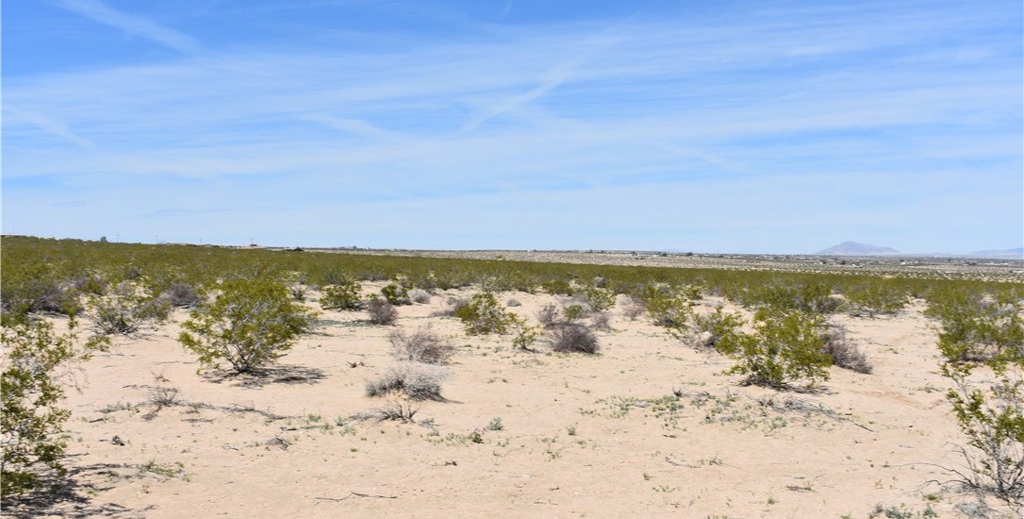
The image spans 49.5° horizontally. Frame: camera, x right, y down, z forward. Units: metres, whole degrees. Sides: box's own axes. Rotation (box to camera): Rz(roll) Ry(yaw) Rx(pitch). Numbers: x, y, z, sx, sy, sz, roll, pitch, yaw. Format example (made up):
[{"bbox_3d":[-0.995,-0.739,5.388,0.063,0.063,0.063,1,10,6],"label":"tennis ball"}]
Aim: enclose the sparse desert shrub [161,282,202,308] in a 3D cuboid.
[{"bbox_3d":[-9.306,1.007,31.244,1.183,0.662,1.005,0,0,0],"label":"sparse desert shrub"}]

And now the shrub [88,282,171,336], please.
[{"bbox_3d":[-7.071,0.923,20.481,1.495,0.923,1.346,1,0,0],"label":"shrub"}]

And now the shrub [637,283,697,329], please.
[{"bbox_3d":[4.023,1.226,28.792,1.479,1.103,1.331,1,0,0],"label":"shrub"}]

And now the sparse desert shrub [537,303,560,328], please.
[{"bbox_3d":[0.817,1.212,24.436,0.507,0.529,0.481,0,0,0],"label":"sparse desert shrub"}]

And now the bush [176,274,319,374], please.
[{"bbox_3d":[-3.568,0.863,14.957,1.820,1.241,1.638,0,0,0],"label":"bush"}]

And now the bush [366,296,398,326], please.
[{"bbox_3d":[-2.893,1.145,24.896,0.696,0.583,0.661,0,0,0],"label":"bush"}]

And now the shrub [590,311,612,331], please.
[{"bbox_3d":[2.165,1.474,26.690,0.505,0.445,0.455,1,0,0],"label":"shrub"}]

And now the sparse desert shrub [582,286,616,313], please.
[{"bbox_3d":[2.496,1.121,31.077,0.868,0.672,0.782,0,0,0],"label":"sparse desert shrub"}]

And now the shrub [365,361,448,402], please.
[{"bbox_3d":[-1.198,1.390,12.535,0.915,0.407,0.824,1,0,0],"label":"shrub"}]

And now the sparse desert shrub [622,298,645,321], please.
[{"bbox_3d":[3.476,1.445,31.739,0.601,0.601,0.541,1,0,0],"label":"sparse desert shrub"}]

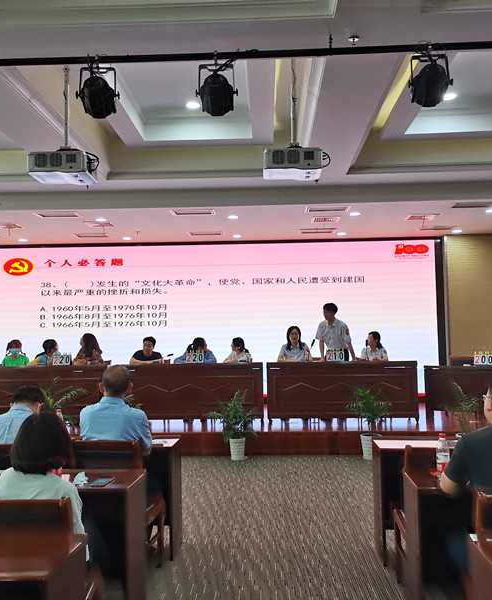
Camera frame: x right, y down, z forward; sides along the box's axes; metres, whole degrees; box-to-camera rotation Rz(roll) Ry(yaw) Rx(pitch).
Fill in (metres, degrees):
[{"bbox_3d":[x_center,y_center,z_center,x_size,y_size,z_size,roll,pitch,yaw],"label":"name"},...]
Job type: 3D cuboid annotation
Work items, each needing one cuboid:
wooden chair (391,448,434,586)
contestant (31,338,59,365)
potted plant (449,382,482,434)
[{"bbox_3d":[1.114,1.254,3.462,0.440,0.880,0.490,-1,-4,2],"label":"wooden chair"},{"bbox_3d":[-3.071,1.221,9.215,0.480,1.227,0.680,0,-4,-16],"label":"contestant"},{"bbox_3d":[2.583,1.408,7.040,0.450,0.920,0.450,-1,-3,2],"label":"potted plant"}]

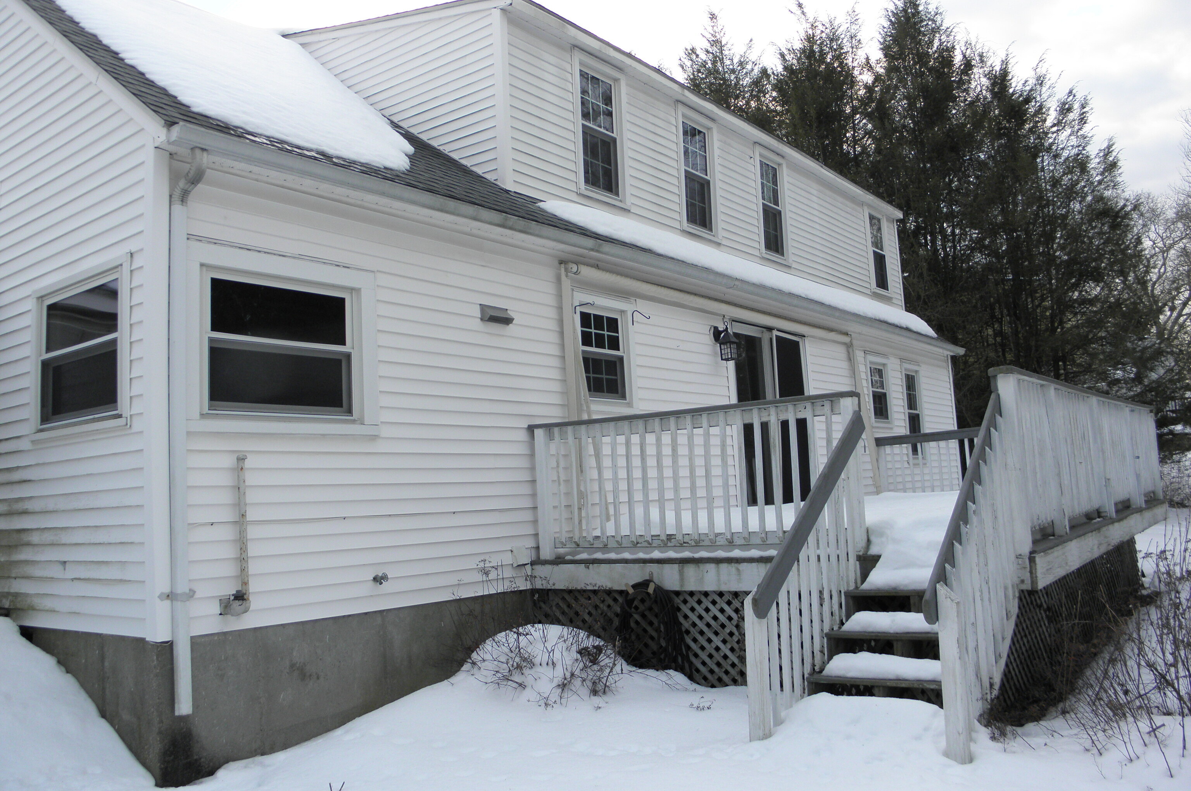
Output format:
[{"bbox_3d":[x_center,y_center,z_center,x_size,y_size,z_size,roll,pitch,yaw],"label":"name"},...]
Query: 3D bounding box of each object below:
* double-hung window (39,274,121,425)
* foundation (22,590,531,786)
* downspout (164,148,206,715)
[{"bbox_3d":[-3.177,-0.260,5.891,1.150,0.835,0.090,-8,-8,38],"label":"double-hung window"},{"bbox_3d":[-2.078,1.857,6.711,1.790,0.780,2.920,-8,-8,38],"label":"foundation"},{"bbox_3d":[-2.182,0.171,5.172,0.280,3.060,0.100,-8,-8,38],"label":"downspout"}]

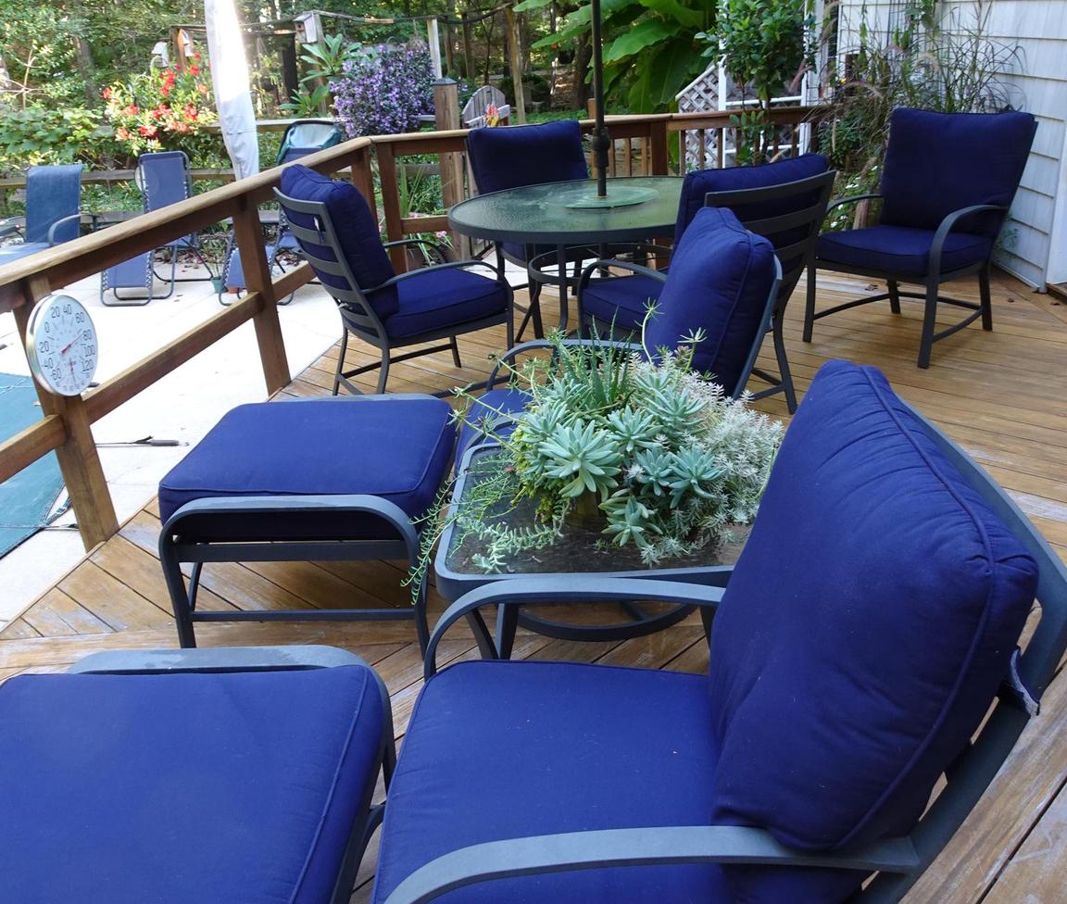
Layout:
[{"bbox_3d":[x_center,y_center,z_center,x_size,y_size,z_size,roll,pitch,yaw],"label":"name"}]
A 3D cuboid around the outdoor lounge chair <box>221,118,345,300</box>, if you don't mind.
[{"bbox_3d":[-2.134,-1.988,8.225,0.640,1.330,1.100,4,25,18],"label":"outdoor lounge chair"}]

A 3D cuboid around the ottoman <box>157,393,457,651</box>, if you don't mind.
[{"bbox_3d":[-0.553,0.190,2.724,0.650,0.475,0.680,-2,24,6],"label":"ottoman"}]

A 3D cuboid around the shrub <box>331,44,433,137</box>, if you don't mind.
[{"bbox_3d":[-1.427,-3.403,9.278,0.860,0.820,0.780,-4,24,0],"label":"shrub"}]

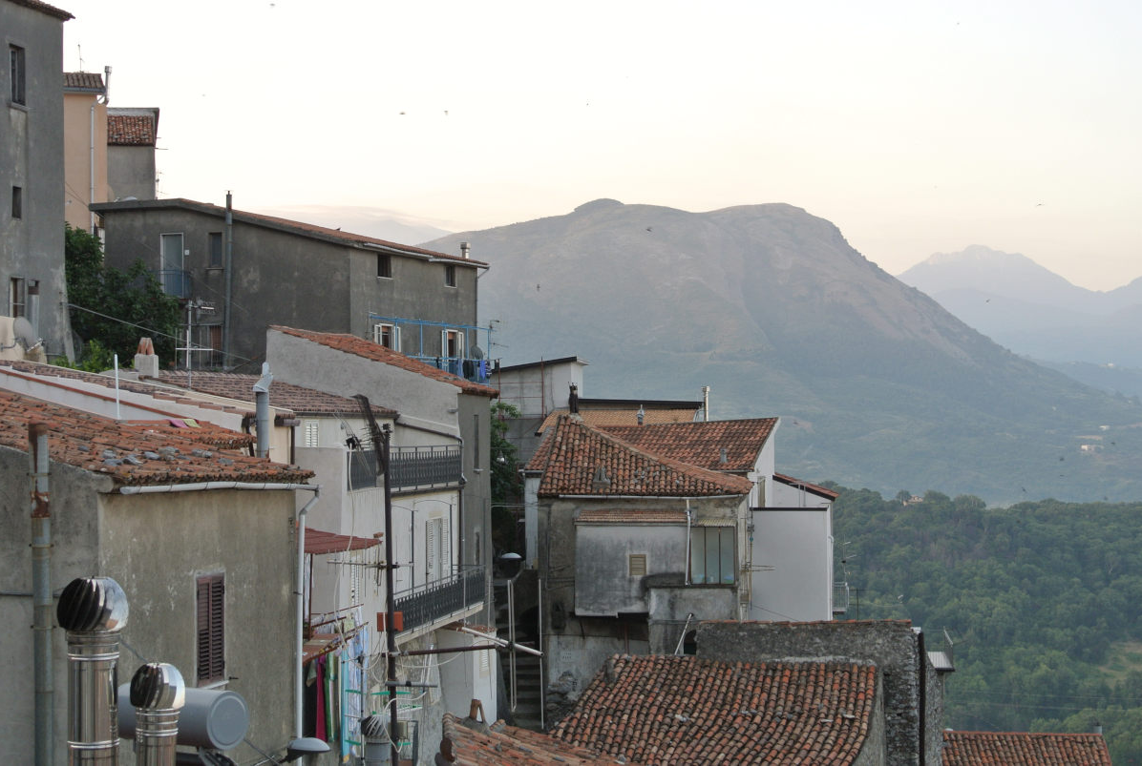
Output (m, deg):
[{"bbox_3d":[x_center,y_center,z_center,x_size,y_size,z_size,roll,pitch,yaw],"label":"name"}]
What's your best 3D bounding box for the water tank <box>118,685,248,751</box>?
[{"bbox_3d":[-3.804,3.235,21.409,1.340,0.560,0.560,-1,-1,38],"label":"water tank"}]

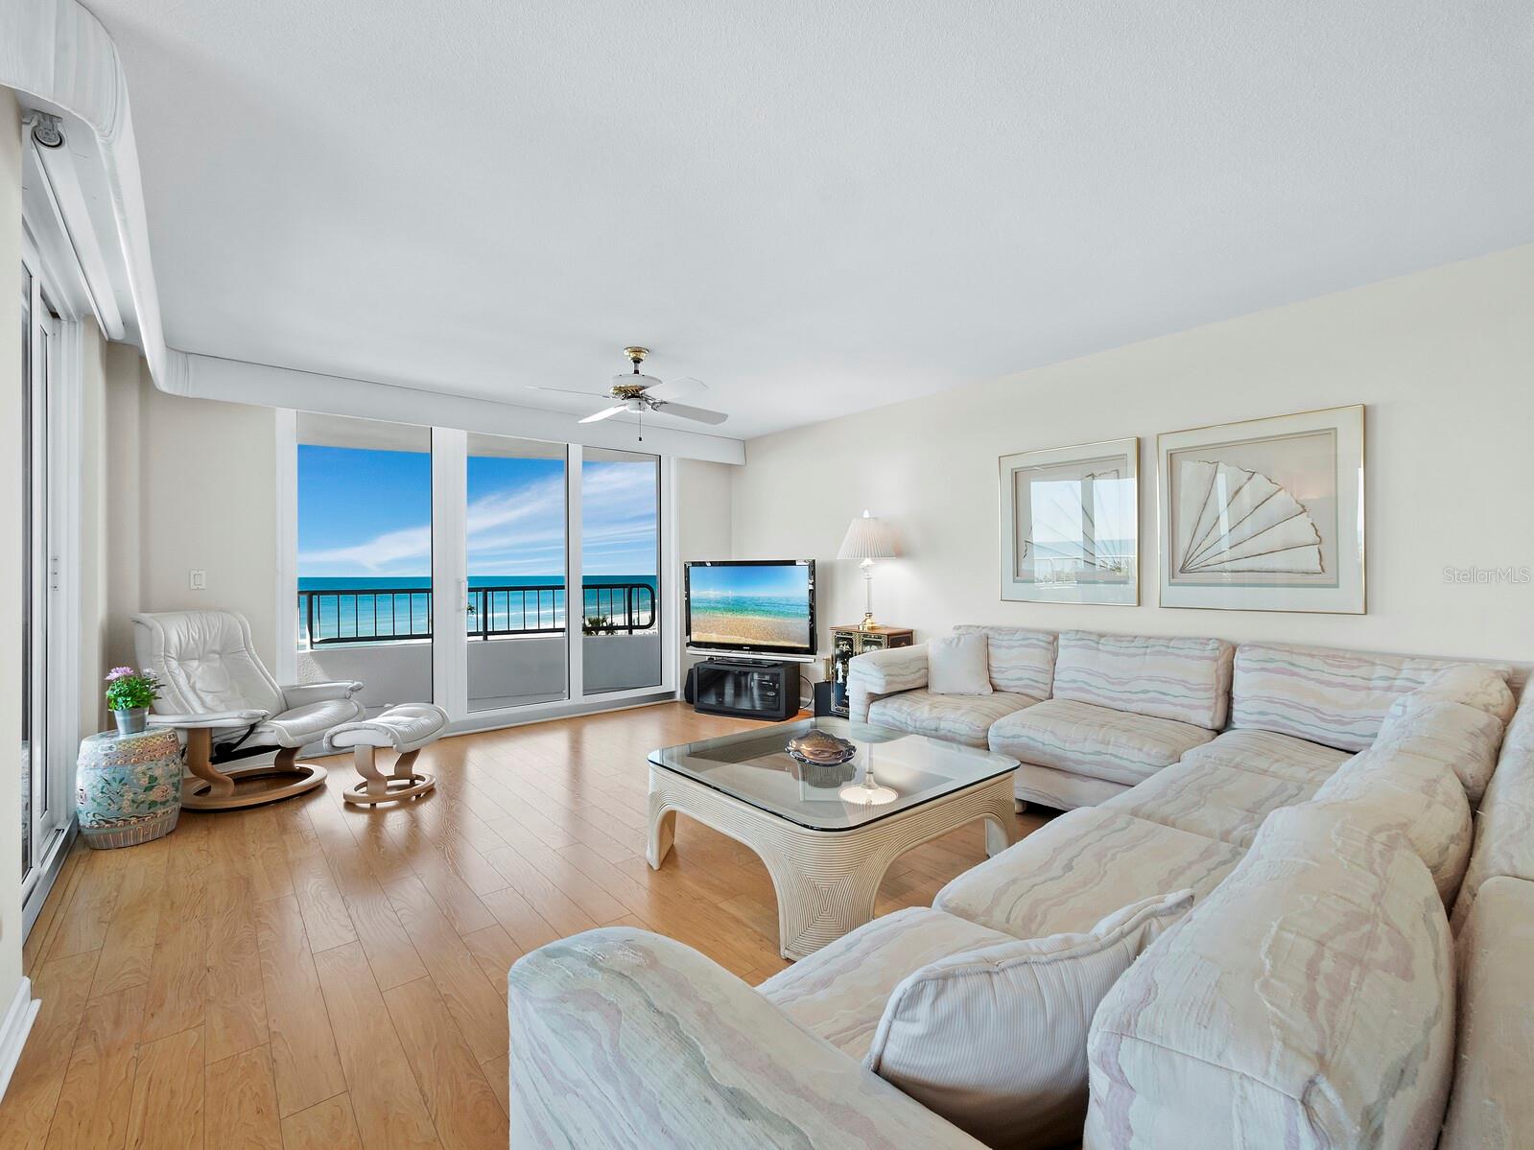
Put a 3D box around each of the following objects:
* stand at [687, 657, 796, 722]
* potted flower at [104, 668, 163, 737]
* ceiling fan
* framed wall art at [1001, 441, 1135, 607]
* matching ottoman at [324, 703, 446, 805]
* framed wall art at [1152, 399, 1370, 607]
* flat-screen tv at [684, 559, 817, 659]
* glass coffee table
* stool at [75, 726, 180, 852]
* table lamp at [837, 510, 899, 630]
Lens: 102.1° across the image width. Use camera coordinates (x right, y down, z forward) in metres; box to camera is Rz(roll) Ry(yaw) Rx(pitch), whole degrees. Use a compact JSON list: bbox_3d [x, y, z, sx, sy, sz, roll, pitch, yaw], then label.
[{"bbox_3d":[-0.158,0.952,5.170,0.780,0.400,0.400,0,0,23],"label":"stand"},{"bbox_3d":[-2.842,0.558,2.785,0.185,0.295,0.185,0,0,3],"label":"potted flower"},{"bbox_3d":[-0.730,-1.020,3.485,1.190,0.500,1.190,0,0,-42],"label":"ceiling fan"},{"bbox_3d":[1.767,-0.292,3.679,0.035,0.917,0.794,0,0,-42],"label":"framed wall art"},{"bbox_3d":[-1.995,0.948,3.320,0.410,0.425,0.540,0,0,-6],"label":"matching ottoman"},{"bbox_3d":[2.364,-0.286,3.018,0.035,0.917,0.797,0,0,-42],"label":"framed wall art"},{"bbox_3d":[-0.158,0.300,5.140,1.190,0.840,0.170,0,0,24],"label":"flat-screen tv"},{"bbox_3d":[0.246,0.941,2.451,1.085,0.430,1.075,0,0,-42],"label":"glass coffee table"},{"bbox_3d":[-2.820,0.935,2.756,0.330,0.450,0.330,0,0,-42],"label":"stool"},{"bbox_3d":[0.734,-0.035,4.524,0.455,0.878,0.455,0,0,0],"label":"table lamp"}]

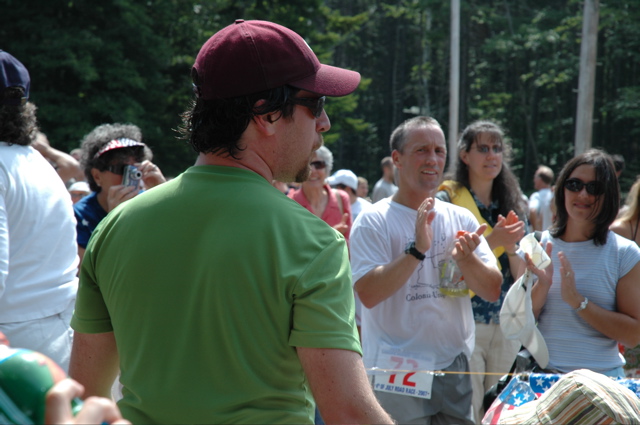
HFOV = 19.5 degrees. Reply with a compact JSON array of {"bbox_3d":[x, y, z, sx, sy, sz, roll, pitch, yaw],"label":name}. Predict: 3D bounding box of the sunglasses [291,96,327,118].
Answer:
[{"bbox_3d":[-0.057,-0.167,2.970,0.145,0.045,0.145,1,0,-18],"label":"sunglasses"}]

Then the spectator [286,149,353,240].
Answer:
[{"bbox_3d":[-0.020,0.465,10.810,0.500,1.700,0.360,1,1,-5],"label":"spectator"}]

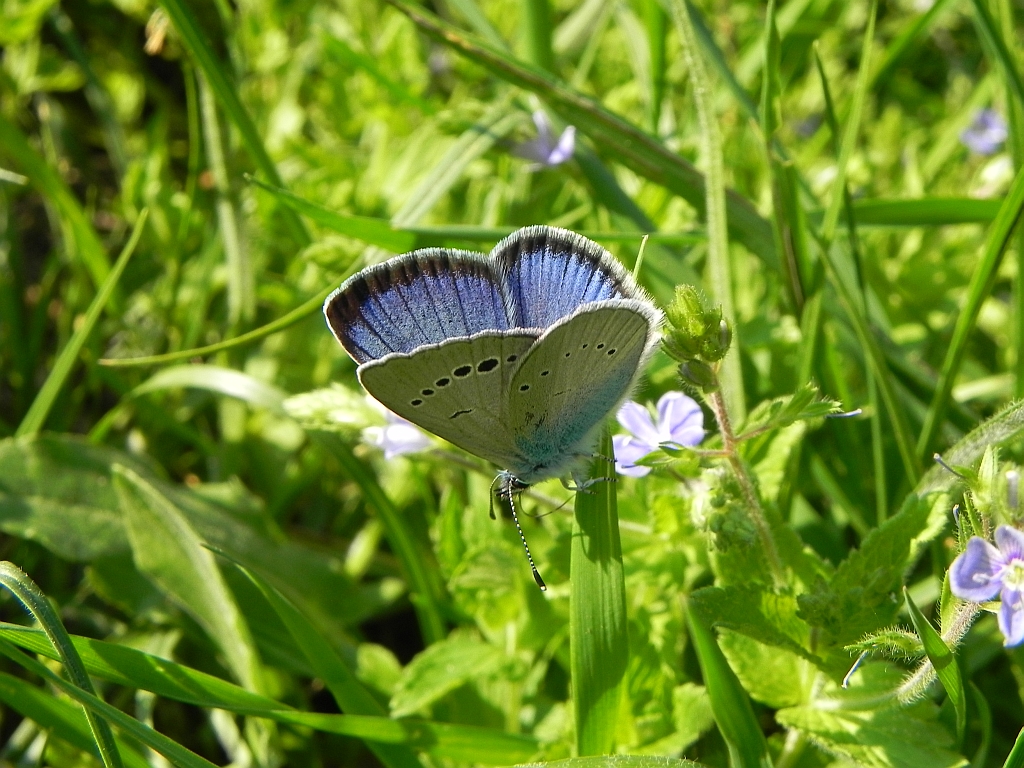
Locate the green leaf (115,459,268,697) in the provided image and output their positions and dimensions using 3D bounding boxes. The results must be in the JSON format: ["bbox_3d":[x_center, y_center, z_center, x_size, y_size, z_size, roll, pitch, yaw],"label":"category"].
[{"bbox_3d":[-0.037,0.022,0.175,0.008,0.003,0.031,-24,71,-36],"label":"green leaf"}]

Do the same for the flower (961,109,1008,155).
[{"bbox_3d":[0.092,-0.049,0.300,0.009,0.009,0.006,8,36,11],"label":"flower"}]

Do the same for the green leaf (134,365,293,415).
[{"bbox_3d":[-0.038,0.001,0.195,0.020,0.004,0.005,7,41,-6],"label":"green leaf"}]

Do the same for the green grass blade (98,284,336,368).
[{"bbox_3d":[-0.028,-0.005,0.146,0.027,0.004,0.002,-23,35,-29],"label":"green grass blade"}]

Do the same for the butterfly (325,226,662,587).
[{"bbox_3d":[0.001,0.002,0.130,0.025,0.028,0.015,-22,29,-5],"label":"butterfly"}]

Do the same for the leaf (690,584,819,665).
[{"bbox_3d":[0.023,0.023,0.150,0.013,0.005,0.007,-3,35,-5],"label":"leaf"}]

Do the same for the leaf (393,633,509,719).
[{"bbox_3d":[-0.007,0.033,0.175,0.013,0.005,0.009,-20,41,-16],"label":"leaf"}]

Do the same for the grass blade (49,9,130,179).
[{"bbox_3d":[-0.077,-0.053,0.280,0.004,0.003,0.035,-22,81,-26],"label":"grass blade"}]

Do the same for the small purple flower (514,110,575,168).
[{"bbox_3d":[0.005,-0.039,0.245,0.009,0.008,0.007,-27,43,-33],"label":"small purple flower"}]

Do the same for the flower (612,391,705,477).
[{"bbox_3d":[0.015,0.005,0.155,0.009,0.009,0.005,-18,39,-24],"label":"flower"}]

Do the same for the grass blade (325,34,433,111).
[{"bbox_3d":[-0.025,-0.058,0.290,0.026,0.003,0.004,36,49,14],"label":"grass blade"}]

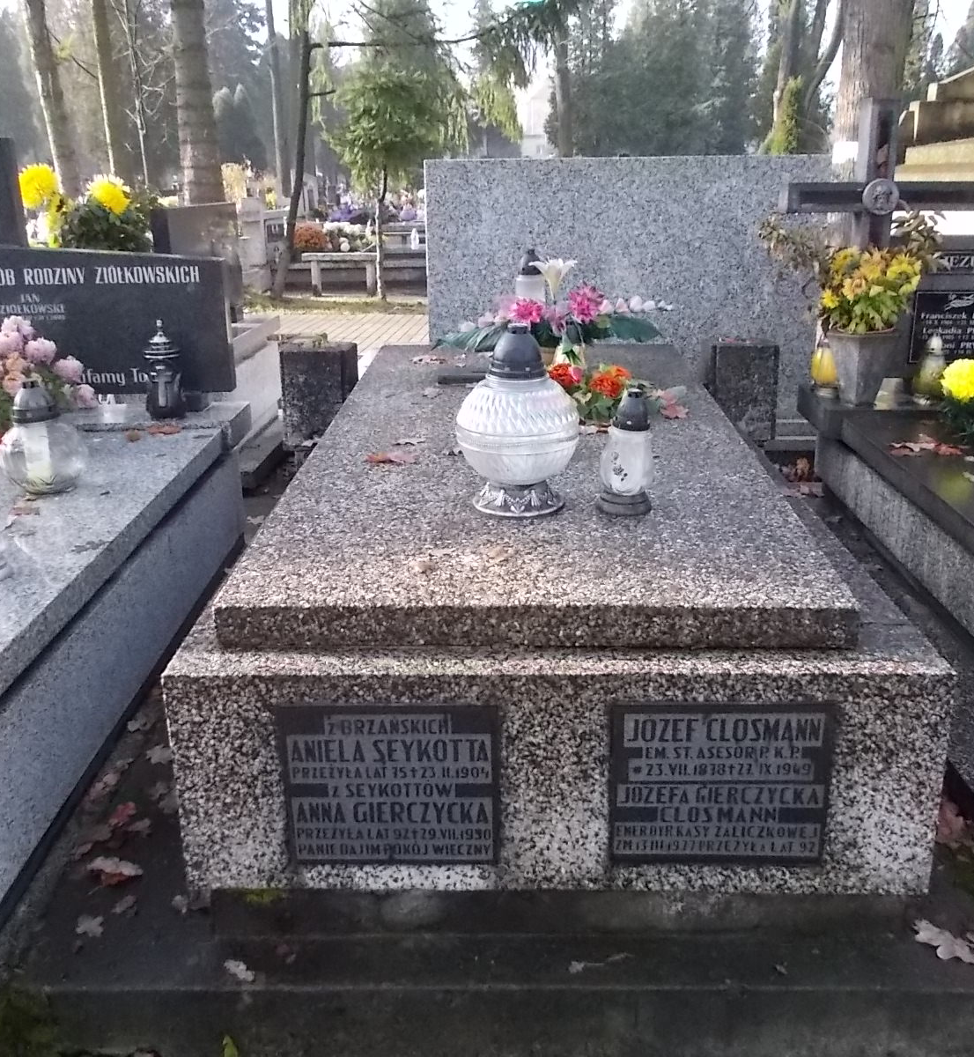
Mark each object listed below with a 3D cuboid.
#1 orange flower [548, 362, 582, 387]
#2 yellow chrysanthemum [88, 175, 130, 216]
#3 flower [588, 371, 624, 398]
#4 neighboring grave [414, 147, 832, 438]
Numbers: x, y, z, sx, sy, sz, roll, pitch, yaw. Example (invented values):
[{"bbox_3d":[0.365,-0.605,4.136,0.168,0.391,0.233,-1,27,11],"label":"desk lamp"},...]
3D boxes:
[{"bbox_3d":[0.182,-0.362,2.496,0.080,0.055,0.075,0,18,2],"label":"orange flower"},{"bbox_3d":[-1.222,-1.076,3.420,0.130,0.125,0.125,0,18,2],"label":"yellow chrysanthemum"},{"bbox_3d":[0.279,-0.336,2.469,0.080,0.055,0.075,0,18,2],"label":"flower"},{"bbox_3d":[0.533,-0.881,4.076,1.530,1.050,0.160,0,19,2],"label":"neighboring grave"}]

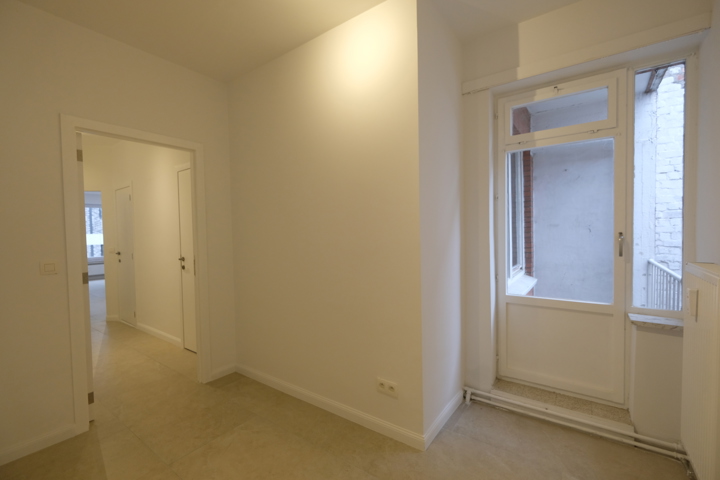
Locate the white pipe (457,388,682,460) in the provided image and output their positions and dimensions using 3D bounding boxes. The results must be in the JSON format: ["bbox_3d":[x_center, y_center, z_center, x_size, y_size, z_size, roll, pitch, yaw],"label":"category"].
[{"bbox_3d":[1.282,1.168,1.964,1.196,0.098,0.040,0,2,34],"label":"white pipe"}]

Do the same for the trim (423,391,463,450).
[{"bbox_3d":[0.594,1.218,2.075,0.016,0.095,0.652,0,2,38],"label":"trim"}]

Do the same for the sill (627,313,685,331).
[{"bbox_3d":[1.792,0.502,1.787,0.270,0.042,0.185,0,2,34],"label":"sill"}]

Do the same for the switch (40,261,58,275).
[{"bbox_3d":[-1.985,0.177,1.919,0.012,0.080,0.080,0,2,39],"label":"switch"}]

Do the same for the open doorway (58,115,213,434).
[{"bbox_3d":[-1.692,0.234,2.367,0.130,2.137,0.900,0,2,39],"label":"open doorway"}]

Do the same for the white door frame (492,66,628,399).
[{"bbox_3d":[1.412,0.015,2.157,0.775,2.170,0.070,0,2,34],"label":"white door frame"}]

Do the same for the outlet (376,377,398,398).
[{"bbox_3d":[0.180,0.970,1.966,0.150,0.087,0.012,0,2,34],"label":"outlet"}]

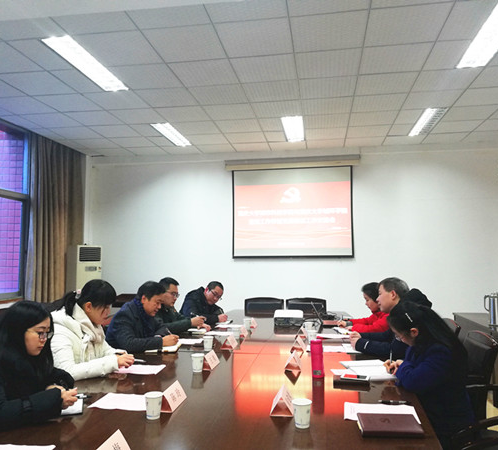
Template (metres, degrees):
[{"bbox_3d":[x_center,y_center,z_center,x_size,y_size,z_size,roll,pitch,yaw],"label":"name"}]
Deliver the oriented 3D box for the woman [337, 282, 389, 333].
[{"bbox_3d":[1.086,1.101,4.100,0.630,1.200,0.470,-1,-5,9],"label":"woman"}]

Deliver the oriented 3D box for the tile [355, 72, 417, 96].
[{"bbox_3d":[1.442,-1.491,4.934,0.600,0.020,0.600,-1,-5,9],"label":"tile"}]

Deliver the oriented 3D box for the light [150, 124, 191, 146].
[{"bbox_3d":[-1.122,-1.338,6.856,0.300,0.080,1.200,-1,-5,9],"label":"light"}]

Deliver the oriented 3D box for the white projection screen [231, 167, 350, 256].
[{"bbox_3d":[0.702,-0.191,7.658,1.980,1.500,0.040,-1,-4,9],"label":"white projection screen"}]

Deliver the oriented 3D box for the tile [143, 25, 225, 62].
[{"bbox_3d":[-0.534,-1.559,4.032,0.600,0.020,0.612,-1,-4,9],"label":"tile"}]

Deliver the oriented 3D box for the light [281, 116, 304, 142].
[{"bbox_3d":[0.644,-1.371,6.613,0.300,0.080,1.200,-1,-5,9],"label":"light"}]

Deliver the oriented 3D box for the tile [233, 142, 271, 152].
[{"bbox_3d":[0.046,-1.297,7.681,0.600,0.020,0.550,-1,-4,9],"label":"tile"}]

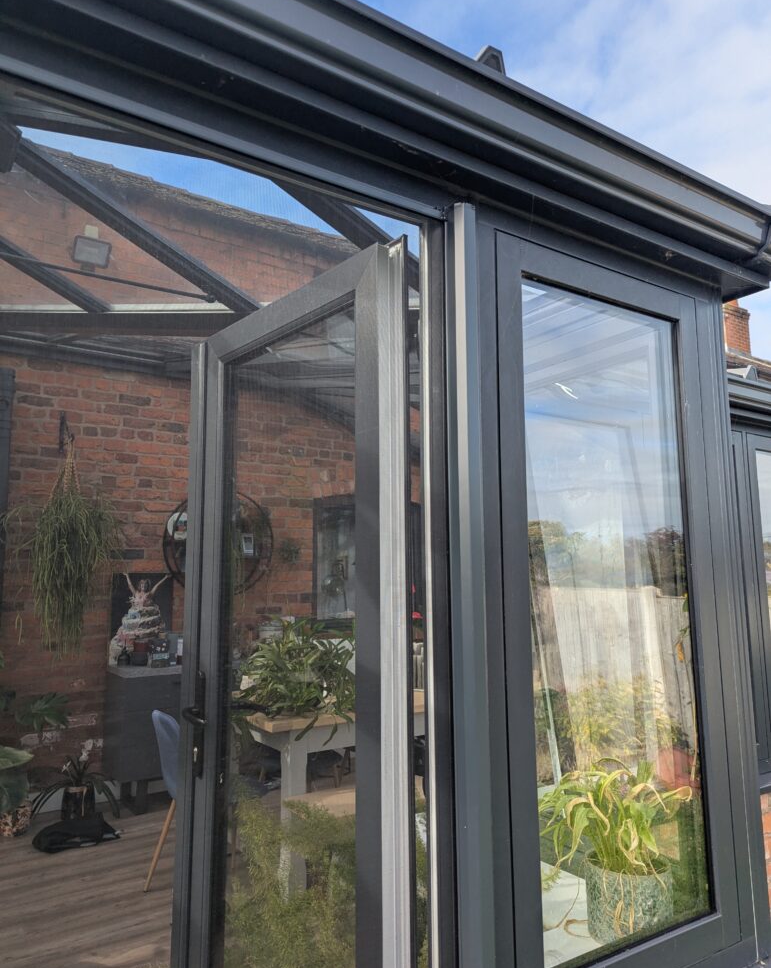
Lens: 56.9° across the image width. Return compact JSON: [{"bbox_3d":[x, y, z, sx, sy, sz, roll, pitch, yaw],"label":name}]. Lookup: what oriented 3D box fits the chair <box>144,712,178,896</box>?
[{"bbox_3d":[-0.824,1.433,3.246,0.530,0.840,0.460,5,-10,-32],"label":"chair"}]

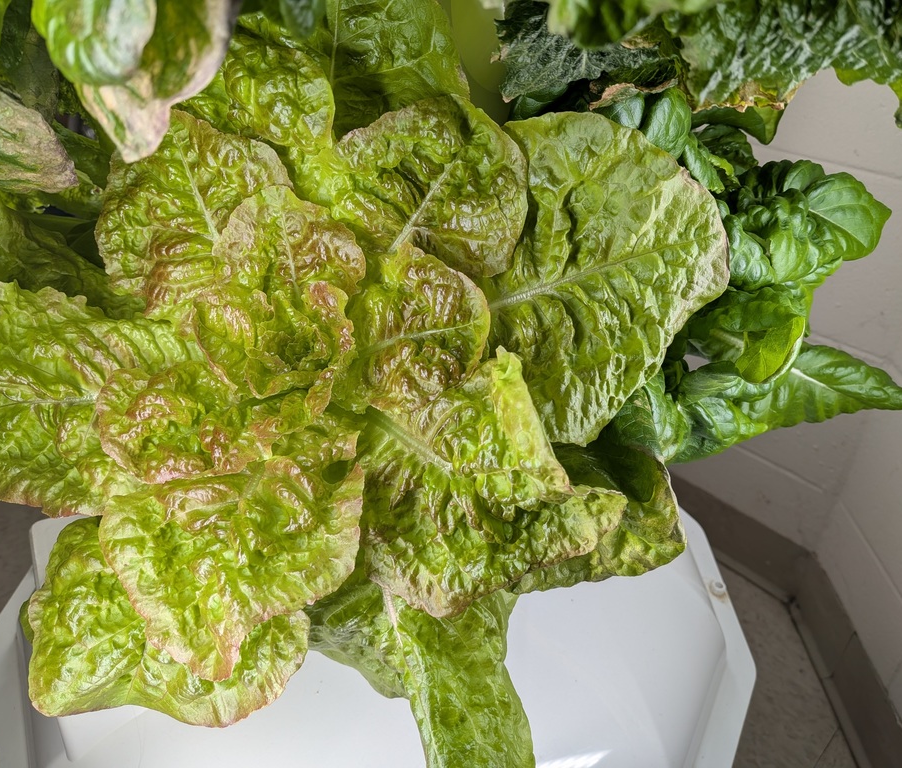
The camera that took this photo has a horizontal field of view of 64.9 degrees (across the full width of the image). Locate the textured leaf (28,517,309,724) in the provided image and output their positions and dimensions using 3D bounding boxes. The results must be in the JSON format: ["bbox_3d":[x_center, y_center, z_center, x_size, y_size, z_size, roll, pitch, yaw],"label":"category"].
[{"bbox_3d":[-0.191,0.157,0.492,0.176,0.060,0.143,4,63,2],"label":"textured leaf"}]

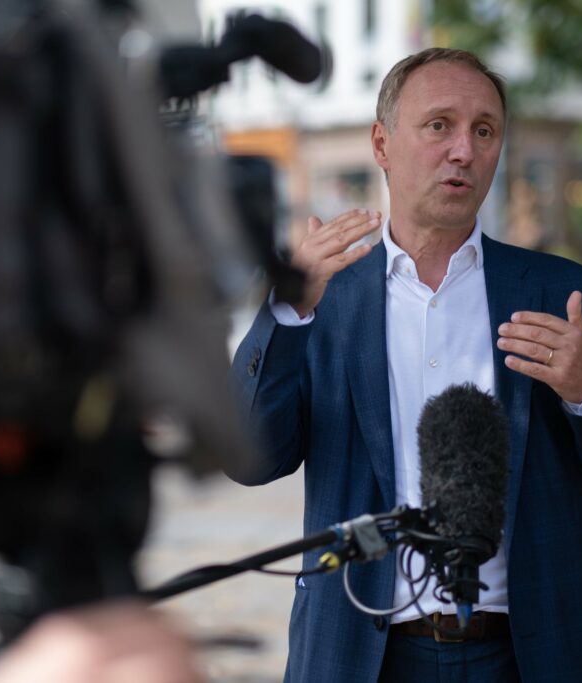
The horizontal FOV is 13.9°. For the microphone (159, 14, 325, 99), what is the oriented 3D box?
[{"bbox_3d":[-0.037,-0.240,2.020,0.055,0.080,0.260,1,3,22],"label":"microphone"}]

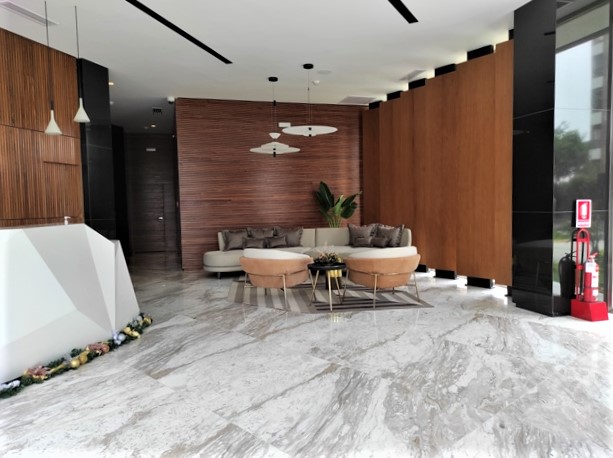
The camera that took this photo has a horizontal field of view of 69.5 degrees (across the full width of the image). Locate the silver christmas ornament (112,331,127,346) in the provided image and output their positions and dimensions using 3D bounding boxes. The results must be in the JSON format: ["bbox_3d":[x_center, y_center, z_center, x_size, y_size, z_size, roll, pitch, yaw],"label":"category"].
[{"bbox_3d":[-1.800,1.054,4.256,0.135,0.140,0.120,-1,3,0],"label":"silver christmas ornament"}]

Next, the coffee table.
[{"bbox_3d":[0.276,0.761,5.982,0.530,0.545,0.530,-1,3,0],"label":"coffee table"}]

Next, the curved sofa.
[{"bbox_3d":[0.069,0.453,8.764,4.000,0.820,1.150,-1,3,0],"label":"curved sofa"}]

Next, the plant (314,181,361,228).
[{"bbox_3d":[0.691,-0.125,9.761,1.000,1.839,0.850,-1,3,0],"label":"plant"}]

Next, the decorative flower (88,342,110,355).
[{"bbox_3d":[-1.973,1.134,4.194,0.130,0.100,0.180,0,4,19],"label":"decorative flower"}]

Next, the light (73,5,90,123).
[{"bbox_3d":[-2.515,-1.815,4.872,0.180,1.270,0.180,-1,3,0],"label":"light"}]

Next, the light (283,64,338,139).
[{"bbox_3d":[0.053,-2.073,7.170,0.900,1.140,0.900,-1,3,0],"label":"light"}]

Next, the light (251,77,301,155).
[{"bbox_3d":[-0.563,-1.987,7.897,0.910,1.370,0.910,-1,3,0],"label":"light"}]

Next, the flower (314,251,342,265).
[{"bbox_3d":[0.288,0.399,5.960,0.370,0.180,0.320,-1,3,0],"label":"flower"}]

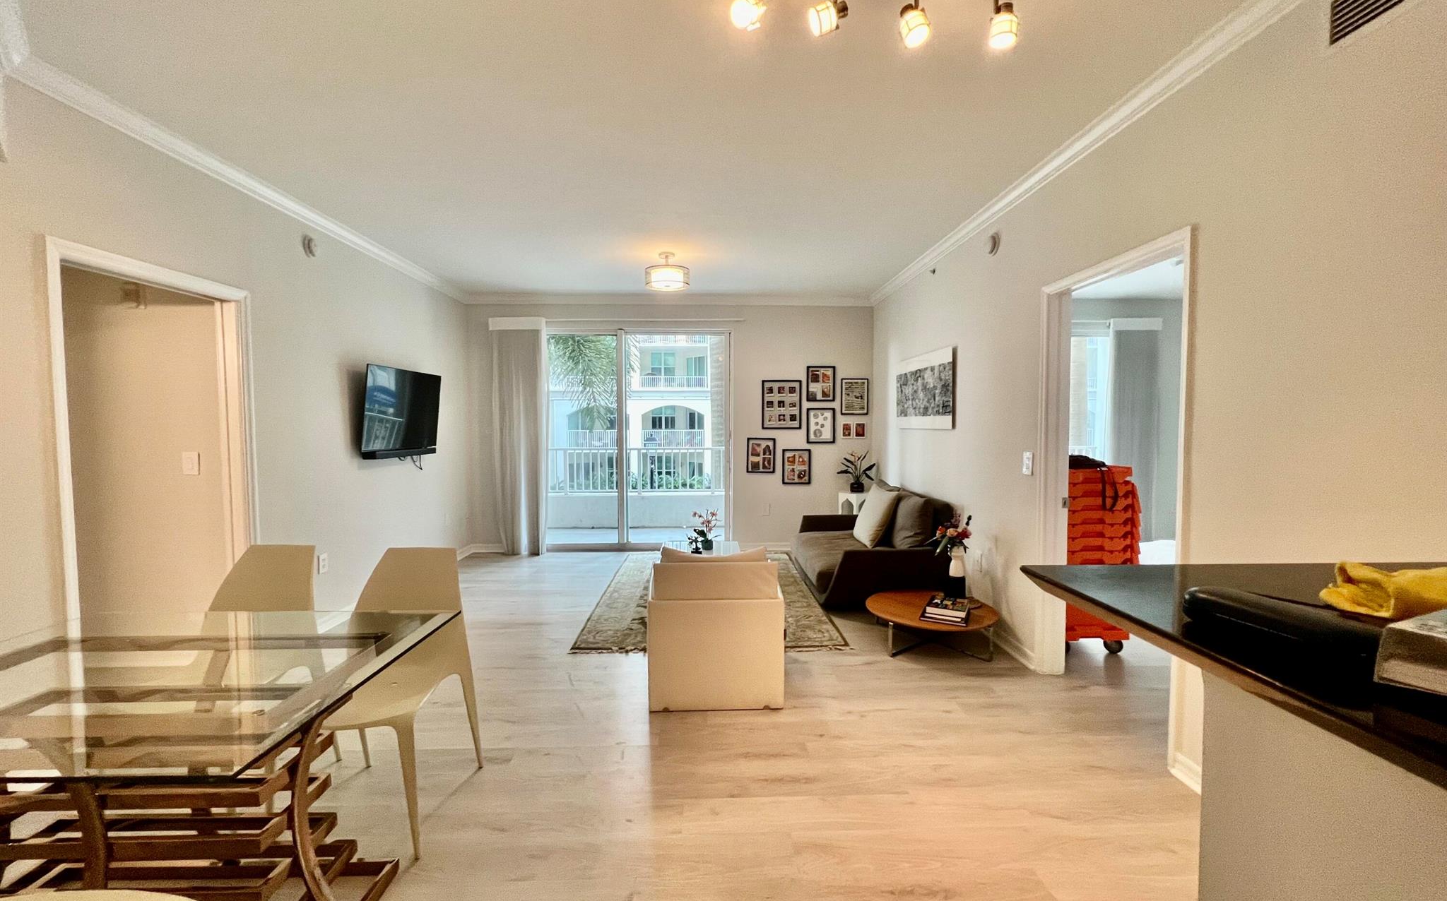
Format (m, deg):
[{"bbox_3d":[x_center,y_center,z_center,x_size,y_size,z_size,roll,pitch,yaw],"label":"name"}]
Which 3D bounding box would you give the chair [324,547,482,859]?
[{"bbox_3d":[-1.206,0.851,1.960,0.476,0.876,0.538,0,3,-2],"label":"chair"}]

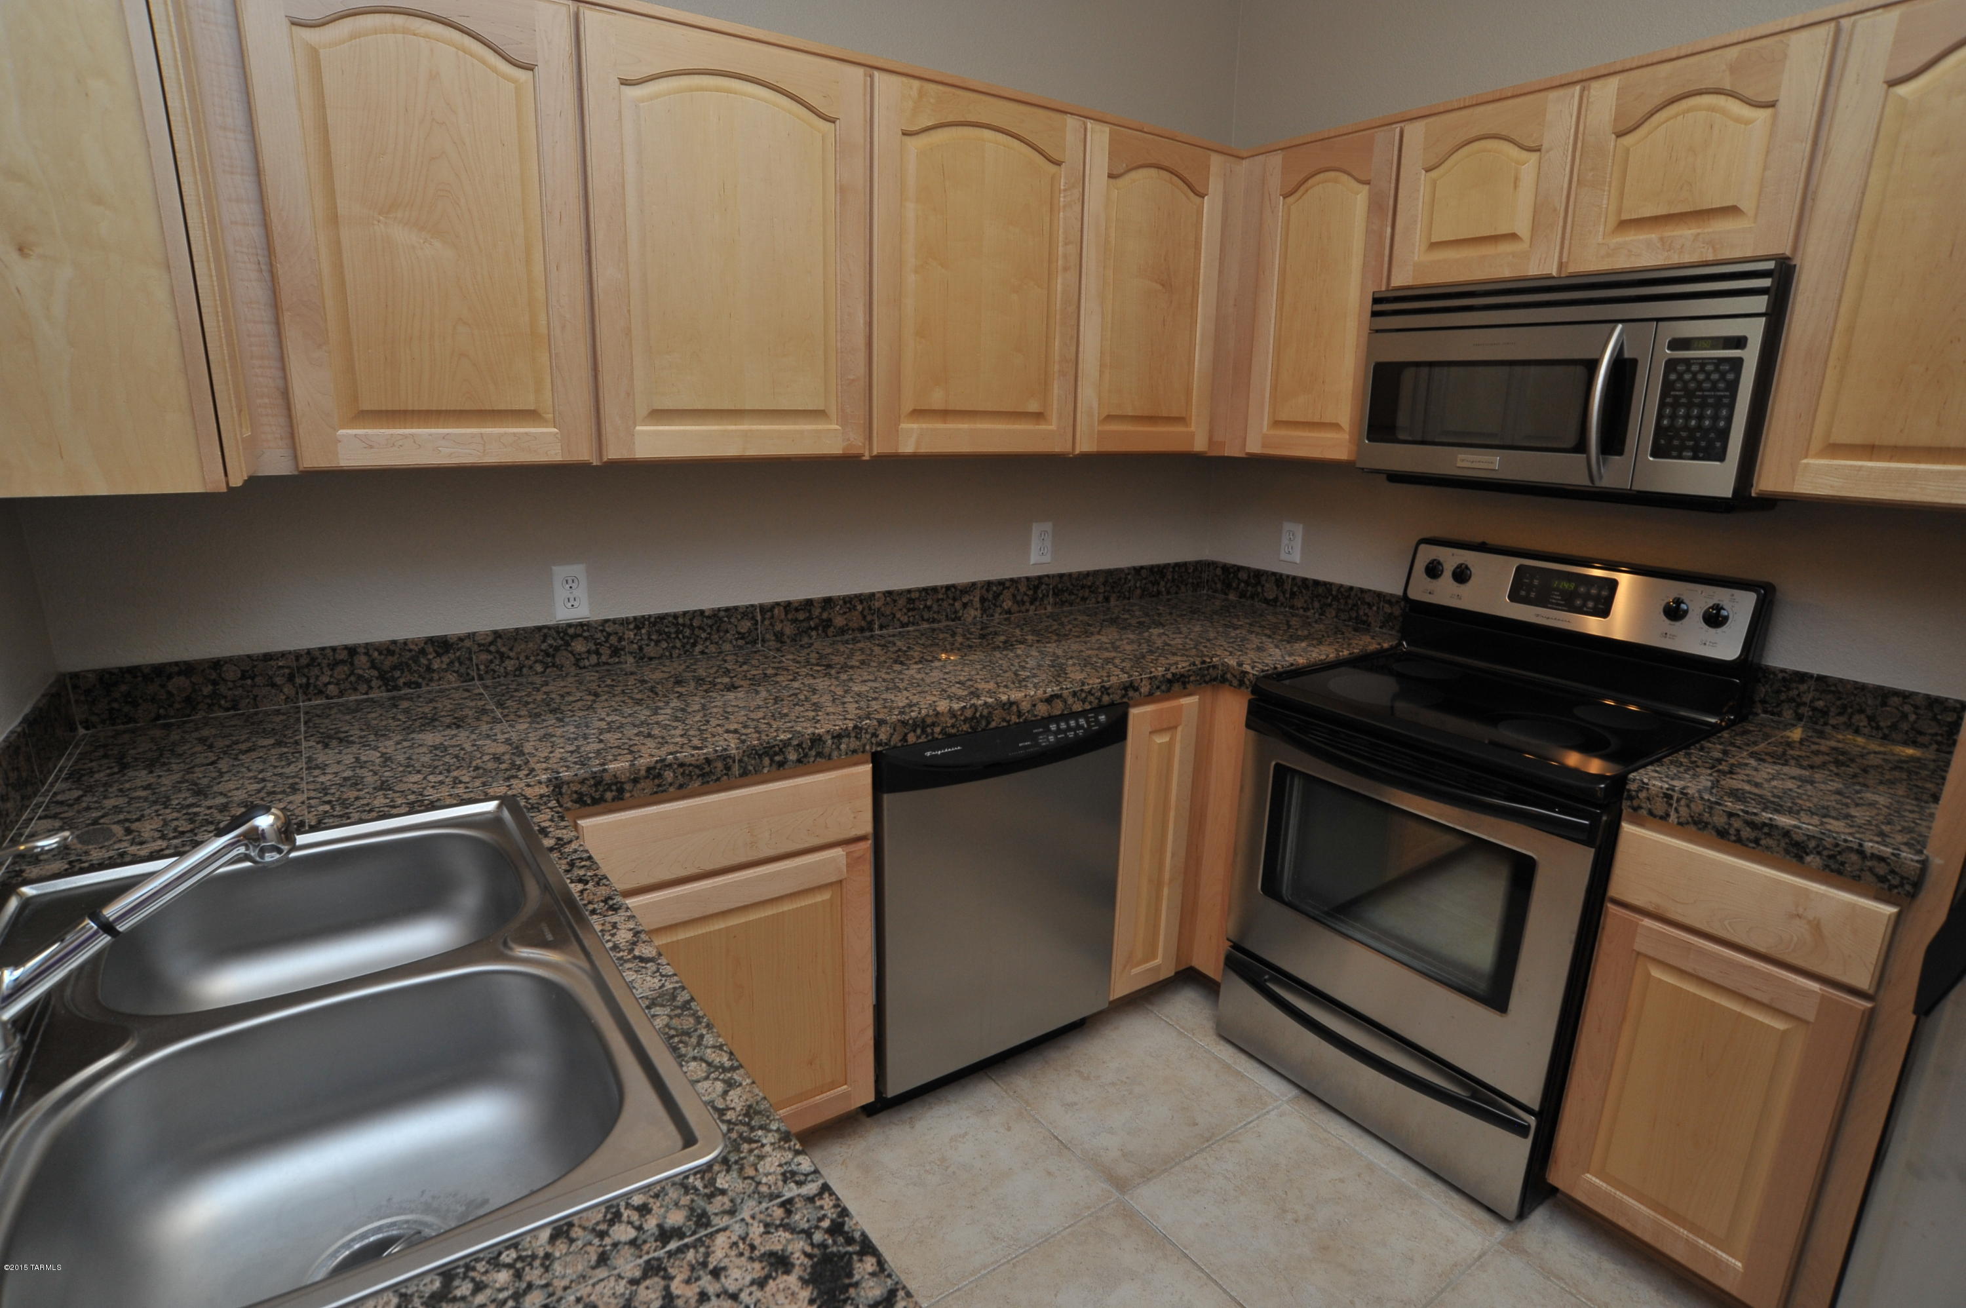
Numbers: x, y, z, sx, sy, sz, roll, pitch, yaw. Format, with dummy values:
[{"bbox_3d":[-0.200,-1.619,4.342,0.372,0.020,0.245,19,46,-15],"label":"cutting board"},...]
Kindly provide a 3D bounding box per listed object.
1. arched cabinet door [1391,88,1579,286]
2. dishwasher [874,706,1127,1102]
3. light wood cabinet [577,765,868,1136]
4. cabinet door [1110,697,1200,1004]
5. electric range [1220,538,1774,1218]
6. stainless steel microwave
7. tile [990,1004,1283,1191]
[{"bbox_3d":[1.030,-0.948,2.041,0.020,0.340,0.366,-9,17,-34],"label":"arched cabinet door"},{"bbox_3d":[-0.107,0.496,2.330,0.612,0.848,0.605,-8,17,-35],"label":"dishwasher"},{"bbox_3d":[-0.606,0.575,2.012,0.577,0.880,0.620,-8,17,-35],"label":"light wood cabinet"},{"bbox_3d":[0.399,0.469,2.345,0.229,0.738,0.022,-8,17,-35],"label":"cabinet door"},{"bbox_3d":[1.077,0.401,2.205,0.676,1.209,0.754,-8,17,-35],"label":"electric range"},{"bbox_3d":[1.229,-0.547,2.042,0.413,0.408,0.756,-8,17,-35],"label":"stainless steel microwave"},{"bbox_3d":[0.332,0.991,2.271,0.503,0.010,0.503,-8,17,-35],"label":"tile"}]

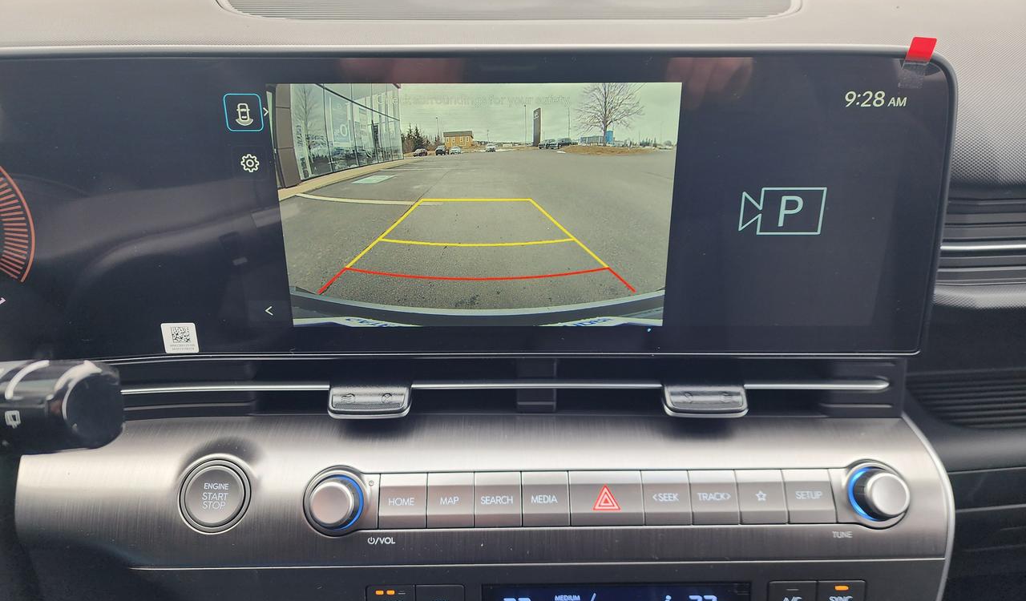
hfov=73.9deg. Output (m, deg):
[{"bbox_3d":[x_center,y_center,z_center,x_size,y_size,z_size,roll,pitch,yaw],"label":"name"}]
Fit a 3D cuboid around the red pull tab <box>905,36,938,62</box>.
[{"bbox_3d":[0.169,-0.104,0.283,0.010,0.011,0.001,3,36,-2],"label":"red pull tab"}]

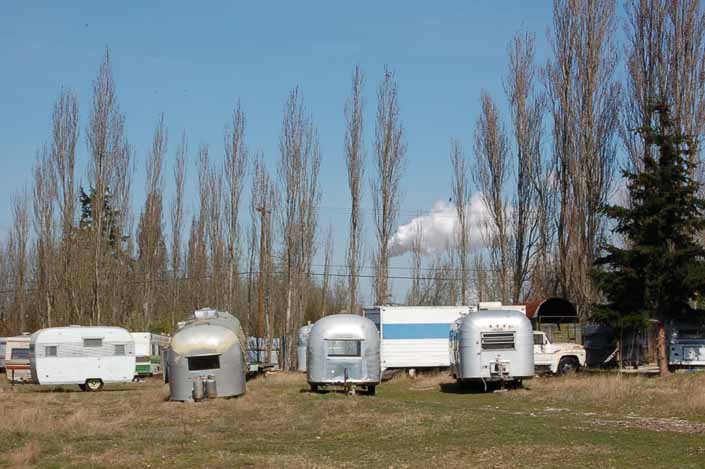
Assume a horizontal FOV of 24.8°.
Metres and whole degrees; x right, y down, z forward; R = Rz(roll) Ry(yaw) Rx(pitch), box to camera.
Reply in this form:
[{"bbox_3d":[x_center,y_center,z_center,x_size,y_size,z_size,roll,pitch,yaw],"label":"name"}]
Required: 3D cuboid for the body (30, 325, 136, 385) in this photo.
[{"bbox_3d":[-9.632,4.428,57.532,3.600,2.300,2.050,1,-4,-17],"label":"body"}]

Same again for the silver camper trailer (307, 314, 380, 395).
[{"bbox_3d":[-0.321,3.800,51.060,2.250,2.450,5.600,0,-4,-2],"label":"silver camper trailer"}]

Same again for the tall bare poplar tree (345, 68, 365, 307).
[{"bbox_3d":[0.097,-1.172,104.319,1.300,19.700,1.300,0,-4,0],"label":"tall bare poplar tree"}]

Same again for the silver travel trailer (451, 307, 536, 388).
[{"bbox_3d":[4.581,3.844,53.663,2.450,2.600,6.400,0,-4,1],"label":"silver travel trailer"}]

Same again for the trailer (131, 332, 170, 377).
[{"bbox_3d":[-11.700,6.439,86.763,2.300,2.450,6.000,0,-4,-2],"label":"trailer"}]

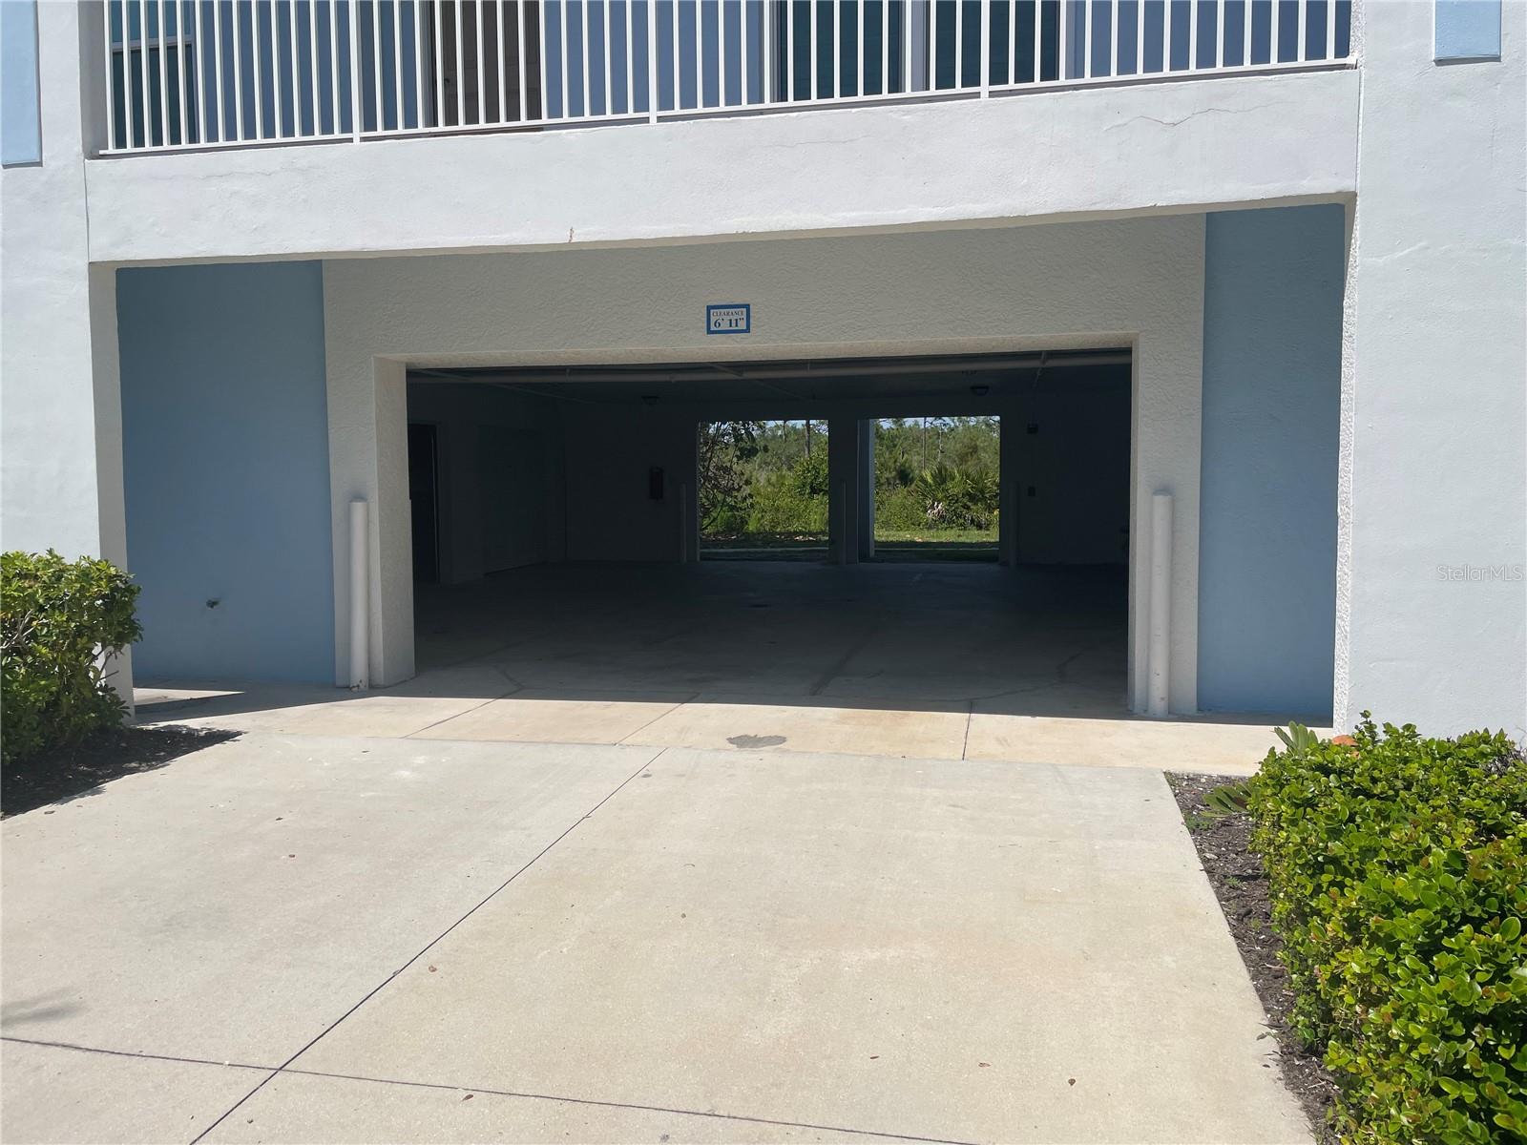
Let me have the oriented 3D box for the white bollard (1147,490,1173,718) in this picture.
[{"bbox_3d":[2.414,0.198,6.972,0.118,1.378,0.118,0,4,11],"label":"white bollard"}]

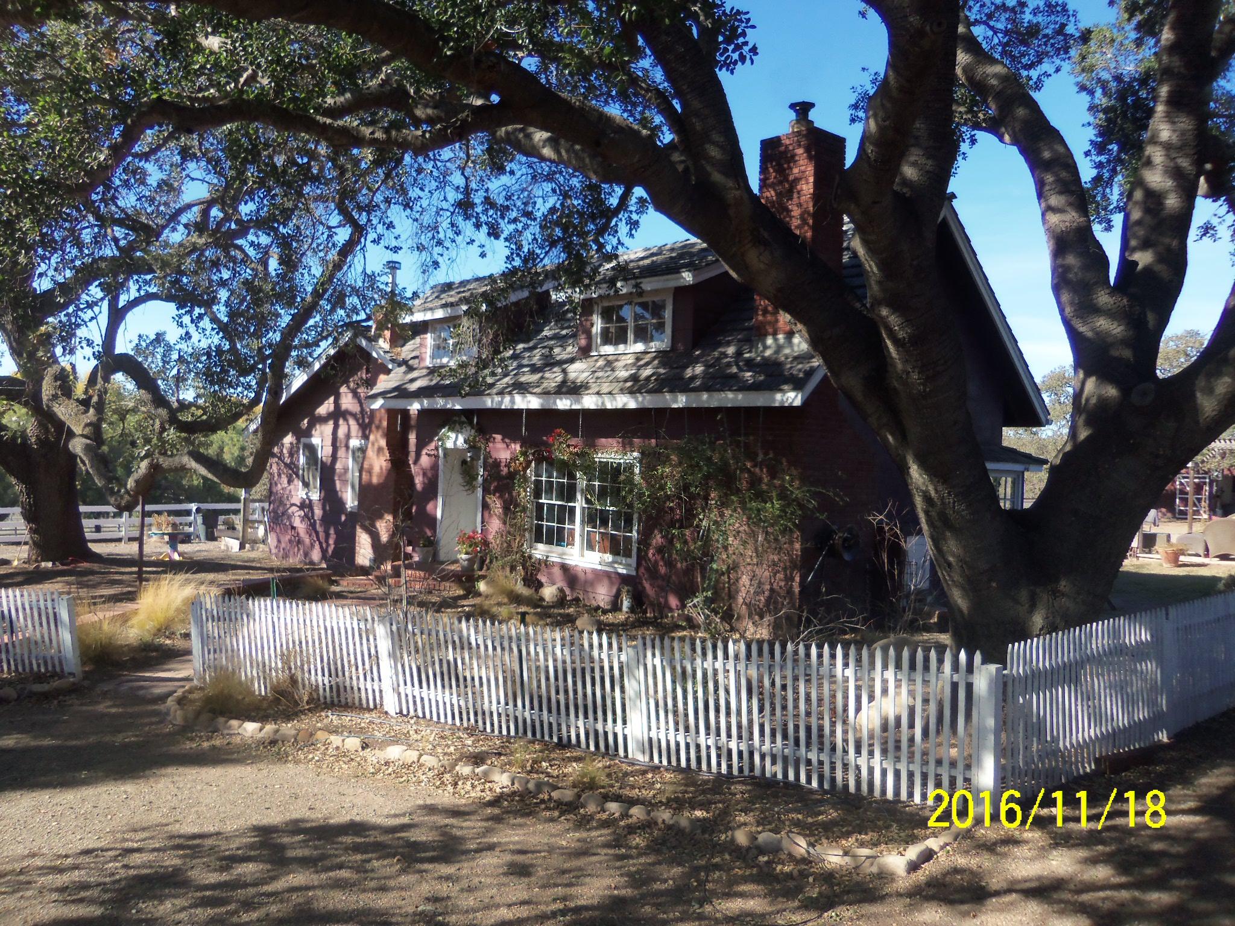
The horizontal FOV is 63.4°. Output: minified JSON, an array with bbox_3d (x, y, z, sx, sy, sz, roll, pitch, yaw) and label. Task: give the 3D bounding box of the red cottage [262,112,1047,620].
[{"bbox_3d":[-0.969,-1.147,19.805,7.100,6.400,16.600,0,2,-42],"label":"red cottage"}]

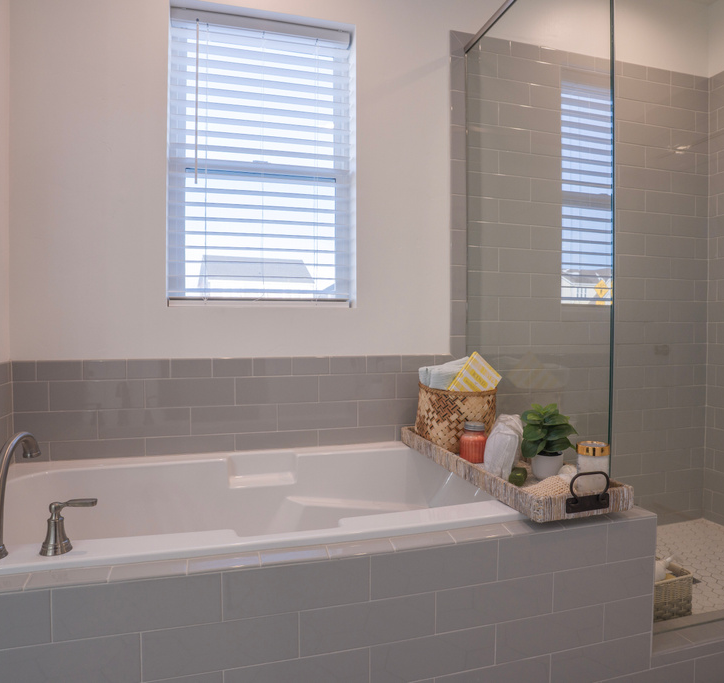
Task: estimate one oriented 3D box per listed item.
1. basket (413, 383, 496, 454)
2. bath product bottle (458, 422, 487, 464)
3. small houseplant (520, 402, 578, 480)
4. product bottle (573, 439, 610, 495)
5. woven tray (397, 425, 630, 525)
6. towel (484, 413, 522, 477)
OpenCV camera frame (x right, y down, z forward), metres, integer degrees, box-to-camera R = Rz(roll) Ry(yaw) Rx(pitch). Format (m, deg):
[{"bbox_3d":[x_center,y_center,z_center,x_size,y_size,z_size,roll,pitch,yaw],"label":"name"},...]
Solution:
[{"bbox_3d":[0.349,0.279,1.819,0.255,0.224,0.255,0,2,-17],"label":"basket"},{"bbox_3d":[0.370,0.335,1.609,0.089,0.122,0.089,0,1,0],"label":"bath product bottle"},{"bbox_3d":[0.554,0.292,1.441,0.155,0.212,0.155,0,2,-17],"label":"small houseplant"},{"bbox_3d":[0.626,0.341,1.318,0.088,0.124,0.088,0,2,-17],"label":"product bottle"},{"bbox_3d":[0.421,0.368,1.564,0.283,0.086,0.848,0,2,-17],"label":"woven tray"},{"bbox_3d":[0.434,0.314,1.486,0.080,0.170,0.110,0,2,-17],"label":"towel"}]

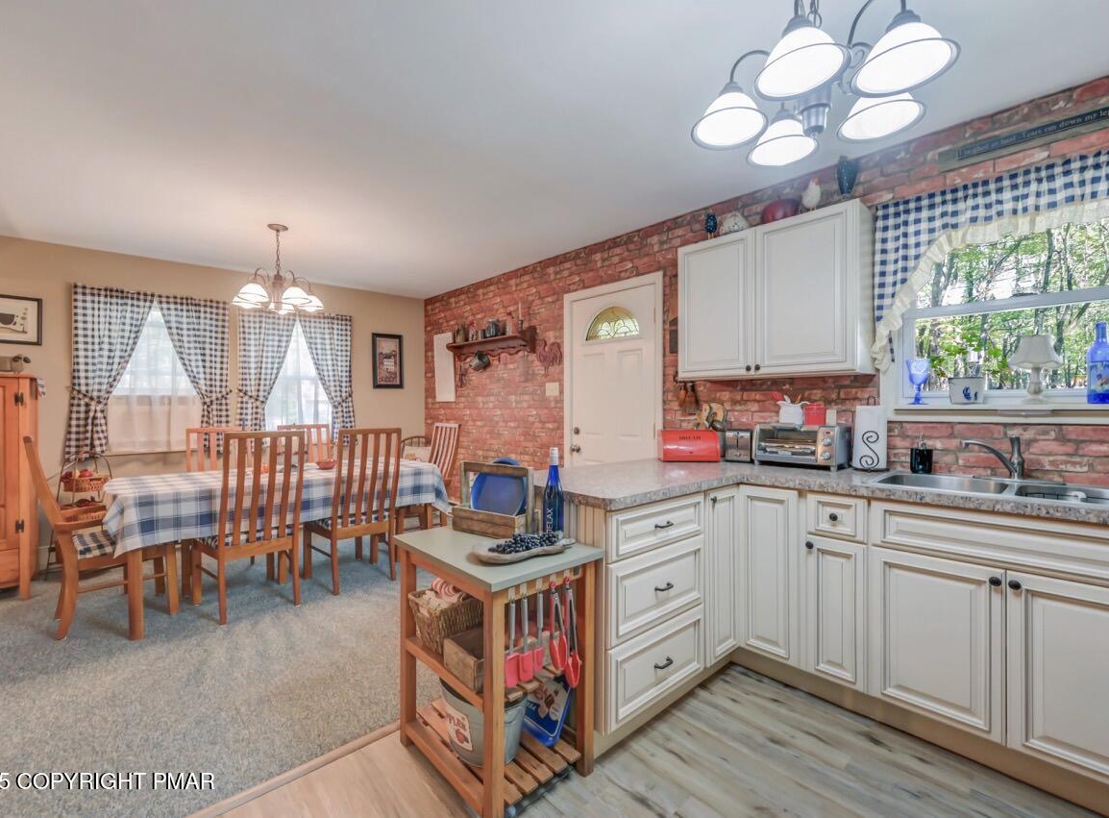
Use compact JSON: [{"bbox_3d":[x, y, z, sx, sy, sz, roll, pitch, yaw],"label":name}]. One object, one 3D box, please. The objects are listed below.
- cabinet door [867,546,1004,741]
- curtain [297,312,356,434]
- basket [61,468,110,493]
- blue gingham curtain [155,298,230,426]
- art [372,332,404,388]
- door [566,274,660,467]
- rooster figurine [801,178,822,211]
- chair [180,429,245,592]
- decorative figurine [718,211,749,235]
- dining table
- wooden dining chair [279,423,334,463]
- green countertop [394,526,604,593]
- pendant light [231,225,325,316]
[{"bbox_3d":[1.308,0.794,1.661,0.022,0.557,0.377,-1,1,-42],"label":"cabinet door"},{"bbox_3d":[-2.317,-0.281,4.878,0.568,1.342,0.100,-1,1,-42],"label":"curtain"},{"bbox_3d":[-3.413,0.507,3.477,0.200,0.155,0.215,1,1,30],"label":"basket"},{"bbox_3d":[-3.143,-0.292,4.217,0.540,1.345,0.110,-1,1,-42],"label":"blue gingham curtain"},{"bbox_3d":[-1.862,-0.530,5.359,0.350,0.605,0.028,-1,1,-42],"label":"art"},{"bbox_3d":[0.418,0.160,3.603,0.070,2.100,0.870,0,0,-43],"label":"door"},{"bbox_3d":[1.219,-1.000,2.261,0.080,0.175,0.100,0,1,3],"label":"rooster figurine"},{"bbox_3d":[-2.393,0.670,3.482,0.520,1.080,0.580,0,0,-43],"label":"chair"},{"bbox_3d":[0.977,-0.990,2.602,0.120,0.147,0.165,-1,1,-42],"label":"decorative figurine"},{"bbox_3d":[-1.862,0.828,3.387,1.970,0.765,1.000,0,0,-43],"label":"dining table"},{"bbox_3d":[-1.844,0.649,3.683,0.470,1.050,0.560,-1,1,-42],"label":"wooden dining chair"},{"bbox_3d":[-0.212,0.480,1.672,0.447,0.024,0.625,-1,1,-42],"label":"green countertop"},{"bbox_3d":[-1.899,-0.970,3.278,0.550,0.540,0.550,-1,1,-42],"label":"pendant light"}]

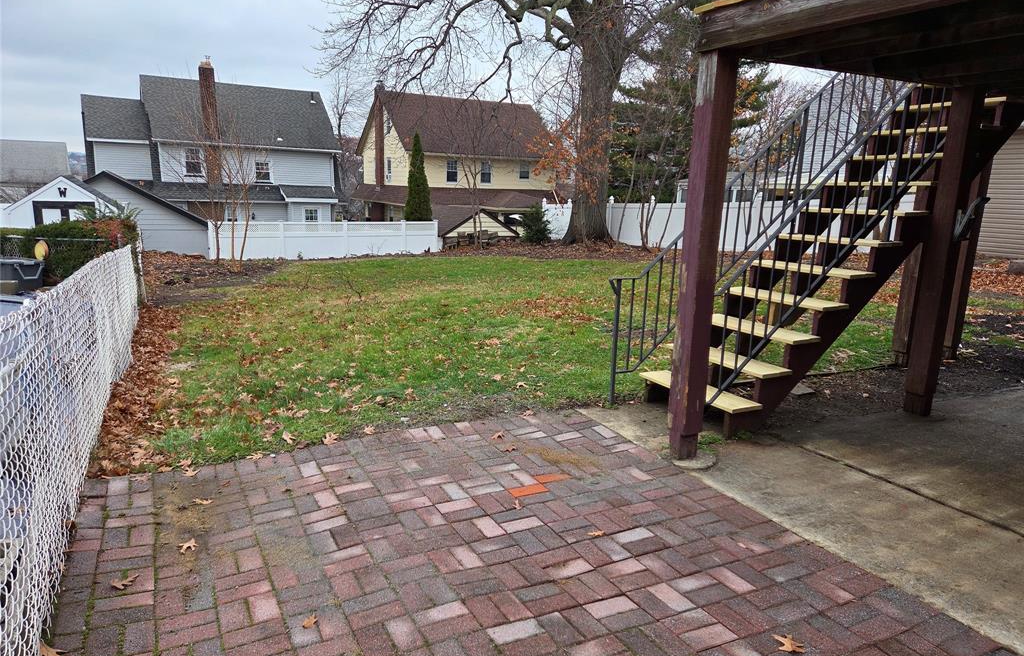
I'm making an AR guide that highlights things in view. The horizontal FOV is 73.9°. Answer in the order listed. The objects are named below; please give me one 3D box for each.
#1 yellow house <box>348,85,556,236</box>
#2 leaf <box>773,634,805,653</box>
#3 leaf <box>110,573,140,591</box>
[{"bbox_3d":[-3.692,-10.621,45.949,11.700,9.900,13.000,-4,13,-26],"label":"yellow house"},{"bbox_3d":[0.969,1.102,2.383,0.112,0.020,0.090,2,12,0],"label":"leaf"},{"bbox_3d":[-1.490,0.973,2.623,0.115,0.025,0.100,2,12,0],"label":"leaf"}]

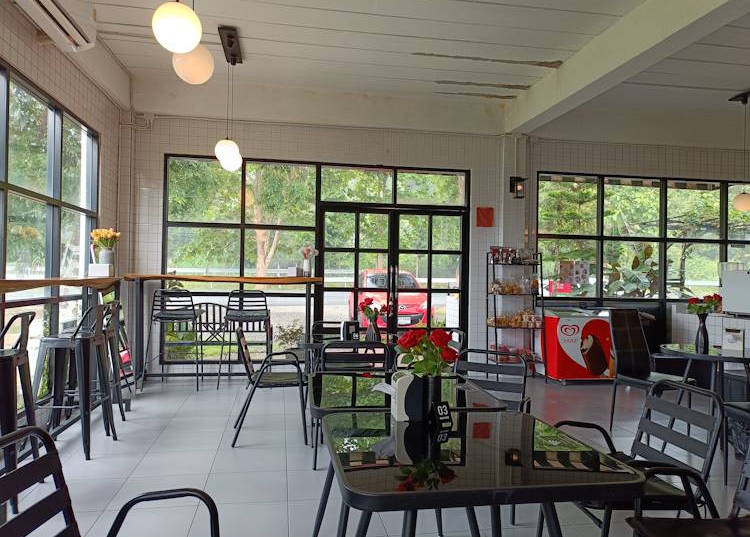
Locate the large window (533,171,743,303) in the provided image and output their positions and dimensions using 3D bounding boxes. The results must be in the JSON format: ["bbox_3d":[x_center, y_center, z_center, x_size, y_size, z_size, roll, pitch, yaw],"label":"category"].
[{"bbox_3d":[3.792,-0.372,7.164,3.540,1.638,0.106,1,-1,-10],"label":"large window"}]

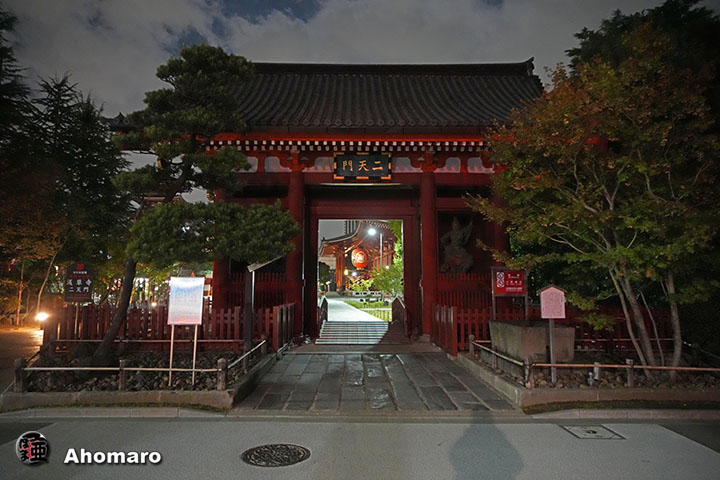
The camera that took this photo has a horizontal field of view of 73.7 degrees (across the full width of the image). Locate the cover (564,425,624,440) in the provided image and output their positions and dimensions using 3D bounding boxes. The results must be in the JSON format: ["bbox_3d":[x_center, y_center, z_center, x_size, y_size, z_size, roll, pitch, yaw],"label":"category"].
[{"bbox_3d":[2.612,2.181,5.418,0.495,0.029,0.516,0,-5,-1],"label":"cover"}]

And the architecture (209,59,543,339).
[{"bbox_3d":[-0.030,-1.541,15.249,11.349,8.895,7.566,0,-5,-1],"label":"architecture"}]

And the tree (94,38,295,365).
[{"bbox_3d":[-2.883,-0.681,8.319,3.589,5.645,3.104,0,-5,-1],"label":"tree"}]

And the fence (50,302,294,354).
[{"bbox_3d":[-4.090,1.968,11.004,4.850,1.018,2.085,0,-5,-1],"label":"fence"}]

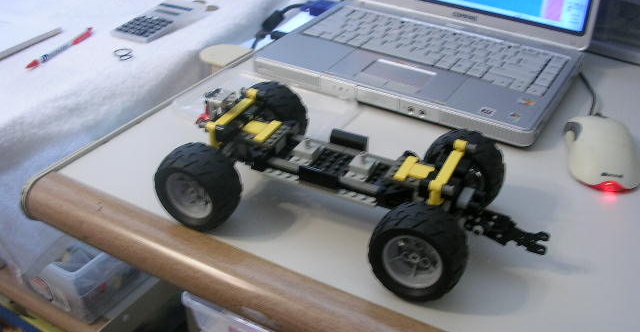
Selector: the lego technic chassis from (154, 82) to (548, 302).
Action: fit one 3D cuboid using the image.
[{"bbox_3d":[0.031,0.010,0.577,0.312,0.083,0.161,16,34,19],"label":"lego technic chassis"}]

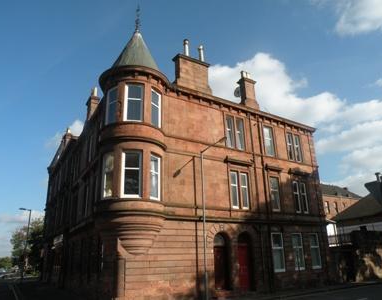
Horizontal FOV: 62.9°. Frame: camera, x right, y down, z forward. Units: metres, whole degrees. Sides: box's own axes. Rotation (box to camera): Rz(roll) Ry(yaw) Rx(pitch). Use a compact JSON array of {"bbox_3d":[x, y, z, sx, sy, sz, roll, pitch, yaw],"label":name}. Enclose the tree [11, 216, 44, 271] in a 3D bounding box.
[{"bbox_3d":[-22.006,13.591,44.194,5.600,8.000,5.600,11,-23,-32],"label":"tree"}]

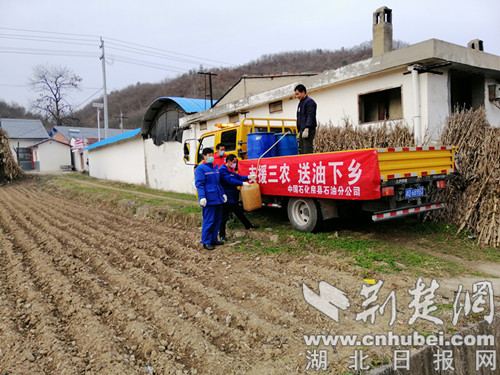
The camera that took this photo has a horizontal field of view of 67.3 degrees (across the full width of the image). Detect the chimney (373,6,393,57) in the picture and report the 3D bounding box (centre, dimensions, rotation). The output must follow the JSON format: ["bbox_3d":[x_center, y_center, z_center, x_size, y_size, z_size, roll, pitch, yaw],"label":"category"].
[{"bbox_3d":[4.315,-4.922,12.200,0.420,1.800,0.420,-5,4,-34],"label":"chimney"}]

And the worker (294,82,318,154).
[{"bbox_3d":[1.023,-1.005,6.800,0.340,1.720,0.460,-4,3,-27],"label":"worker"}]

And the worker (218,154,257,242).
[{"bbox_3d":[-0.208,0.181,6.800,0.640,1.560,0.480,-1,3,24],"label":"worker"}]

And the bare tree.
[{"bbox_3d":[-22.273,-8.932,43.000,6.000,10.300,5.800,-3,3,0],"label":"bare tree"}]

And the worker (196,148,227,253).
[{"bbox_3d":[-0.660,0.203,6.350,0.520,1.710,0.340,-4,3,-27],"label":"worker"}]

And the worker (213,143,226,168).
[{"bbox_3d":[-0.593,-0.106,7.950,0.500,1.680,0.330,-4,3,-20],"label":"worker"}]

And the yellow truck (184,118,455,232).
[{"bbox_3d":[0.946,-0.395,8.086,2.120,2.180,5.750,-5,4,-36],"label":"yellow truck"}]

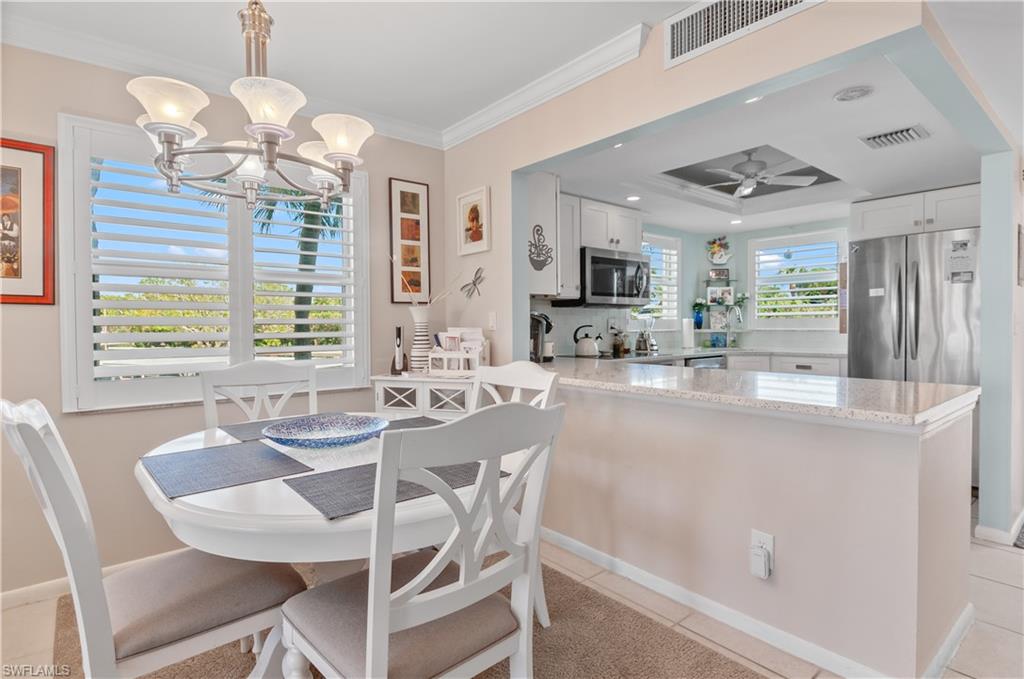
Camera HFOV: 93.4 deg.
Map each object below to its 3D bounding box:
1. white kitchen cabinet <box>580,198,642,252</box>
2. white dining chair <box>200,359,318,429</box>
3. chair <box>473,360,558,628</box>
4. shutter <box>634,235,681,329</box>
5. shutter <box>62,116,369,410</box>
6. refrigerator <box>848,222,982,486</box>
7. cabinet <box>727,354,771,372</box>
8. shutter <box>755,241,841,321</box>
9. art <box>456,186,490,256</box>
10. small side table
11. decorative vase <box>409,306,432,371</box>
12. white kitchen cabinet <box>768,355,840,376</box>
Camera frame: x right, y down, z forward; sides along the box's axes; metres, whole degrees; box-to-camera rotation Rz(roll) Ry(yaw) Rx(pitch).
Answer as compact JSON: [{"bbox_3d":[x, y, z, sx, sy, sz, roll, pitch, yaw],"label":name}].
[{"bbox_3d":[0.701,-0.891,3.995,0.748,0.370,0.350,-2,2,-38],"label":"white kitchen cabinet"},{"bbox_3d":[-0.978,0.623,2.084,0.490,1.000,0.560,-2,2,-43],"label":"white dining chair"},{"bbox_3d":[-0.193,0.614,1.916,0.560,1.020,0.490,-2,2,-43],"label":"chair"},{"bbox_3d":[1.412,-0.558,4.760,0.870,0.940,0.080,-2,2,-38],"label":"shutter"},{"bbox_3d":[-1.420,-0.346,2.535,1.390,1.310,0.080,-2,2,-38],"label":"shutter"},{"bbox_3d":[3.111,0.165,3.581,0.820,1.780,0.870,-2,2,-42],"label":"refrigerator"},{"bbox_3d":[2.422,0.573,4.715,0.600,0.860,0.400,-2,2,-42],"label":"cabinet"},{"bbox_3d":[2.758,-0.559,4.702,0.080,0.850,0.812,-2,2,-42],"label":"shutter"},{"bbox_3d":[-0.246,-0.736,3.035,0.025,0.386,0.292,-2,2,-43],"label":"art"},{"bbox_3d":[-0.427,0.654,2.848,0.645,0.895,0.410,0,2,17],"label":"small side table"},{"bbox_3d":[-0.579,-0.006,3.038,0.132,0.415,0.132,0,2,0],"label":"decorative vase"},{"bbox_3d":[2.649,0.597,4.216,0.600,0.870,0.516,-2,2,-43],"label":"white kitchen cabinet"}]

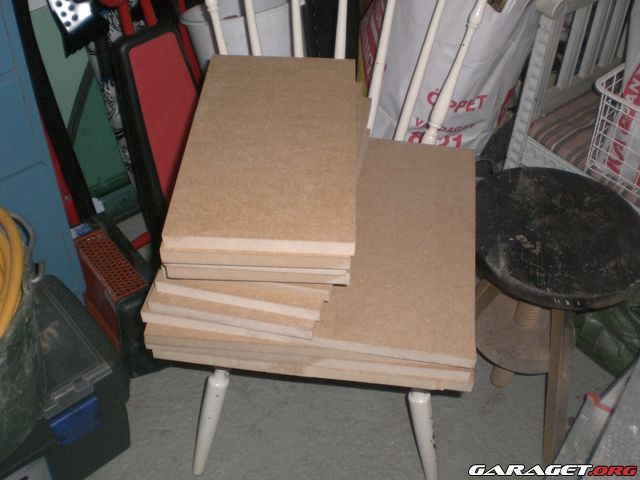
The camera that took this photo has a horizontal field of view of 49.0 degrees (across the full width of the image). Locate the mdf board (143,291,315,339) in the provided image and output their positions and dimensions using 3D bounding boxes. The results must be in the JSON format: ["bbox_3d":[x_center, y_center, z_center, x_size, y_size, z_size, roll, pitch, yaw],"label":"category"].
[{"bbox_3d":[-0.093,-0.039,1.272,0.267,0.025,0.482,9,45,7],"label":"mdf board"}]

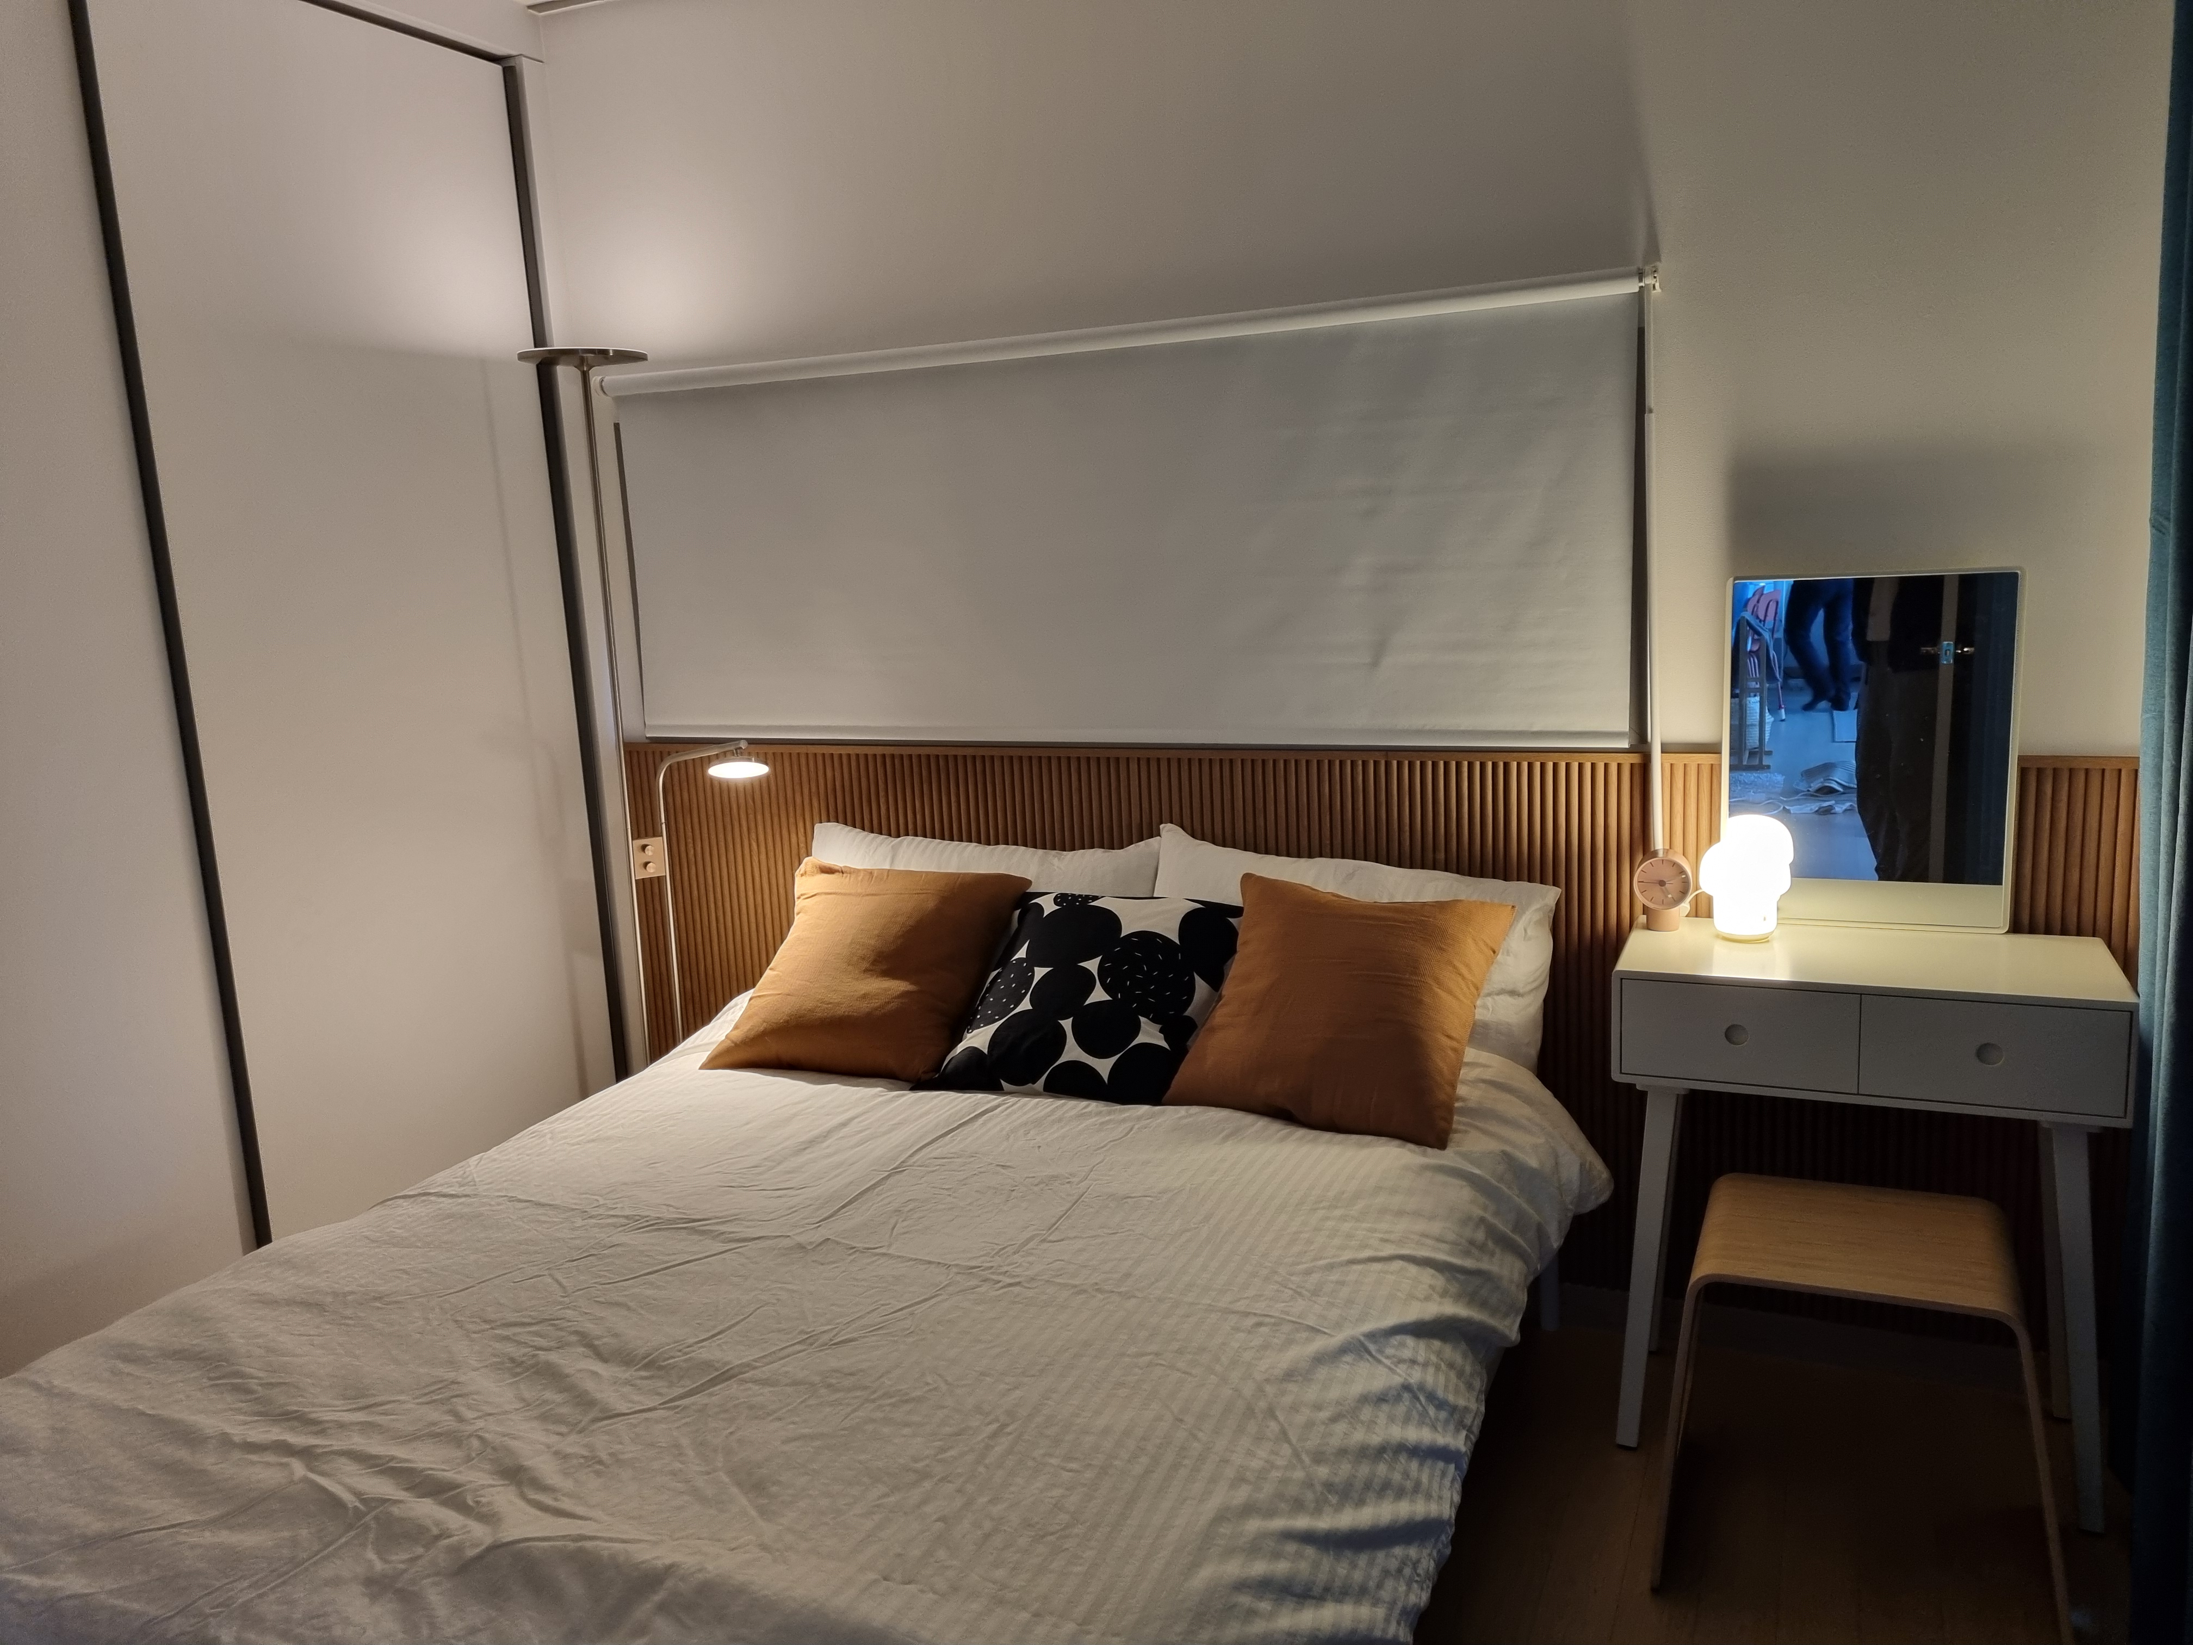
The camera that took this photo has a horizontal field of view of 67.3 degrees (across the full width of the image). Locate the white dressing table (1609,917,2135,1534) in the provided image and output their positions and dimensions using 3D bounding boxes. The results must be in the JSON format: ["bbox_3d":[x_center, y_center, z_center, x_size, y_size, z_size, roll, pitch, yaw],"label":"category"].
[{"bbox_3d":[1.132,0.561,2.464,0.649,0.752,0.333,2,11,24],"label":"white dressing table"}]

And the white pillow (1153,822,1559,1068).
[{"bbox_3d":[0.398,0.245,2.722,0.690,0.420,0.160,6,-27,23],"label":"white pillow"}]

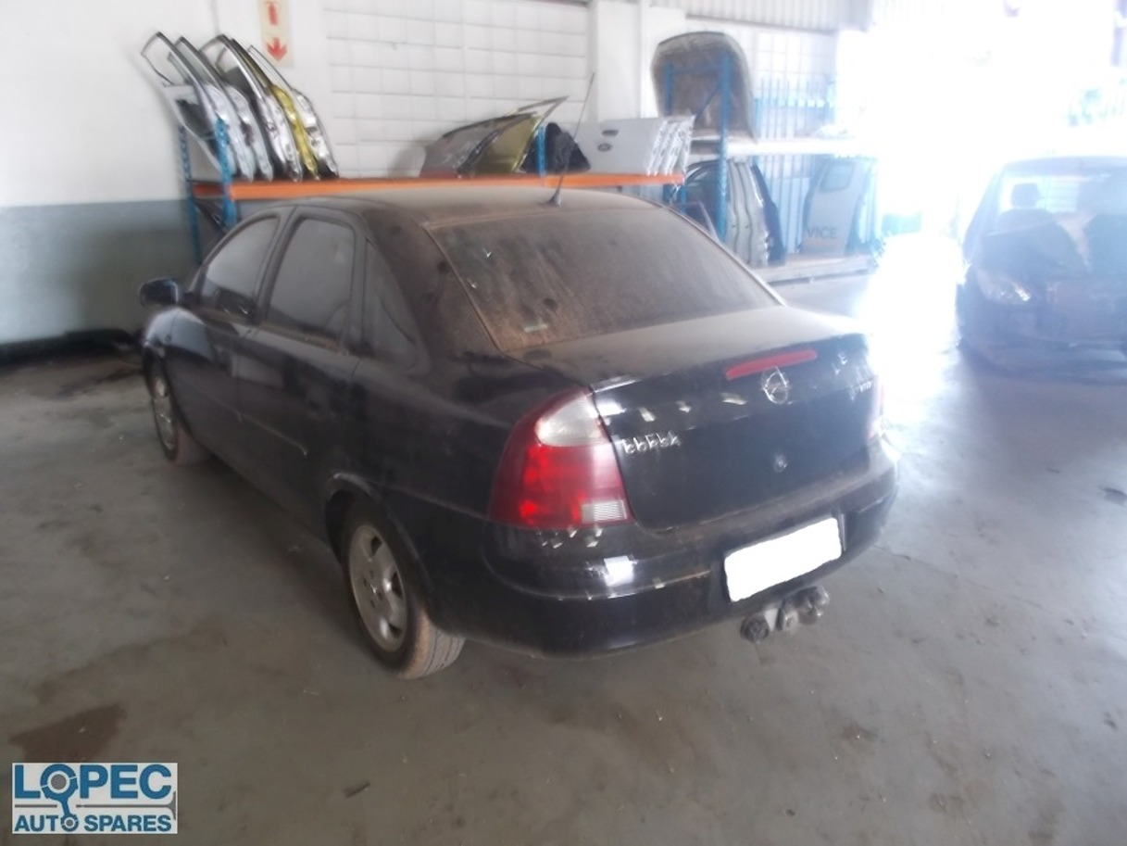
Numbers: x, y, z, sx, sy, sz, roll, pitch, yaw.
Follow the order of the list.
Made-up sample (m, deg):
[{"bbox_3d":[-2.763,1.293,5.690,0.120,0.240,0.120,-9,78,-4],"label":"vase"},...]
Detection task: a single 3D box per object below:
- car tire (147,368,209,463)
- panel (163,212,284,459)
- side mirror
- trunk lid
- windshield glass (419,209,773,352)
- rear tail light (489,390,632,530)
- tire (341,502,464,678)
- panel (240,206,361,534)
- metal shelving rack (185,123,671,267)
[{"bbox_3d":[-2.022,-0.069,4.523,0.185,0.575,0.575,-13,21,-36],"label":"car tire"},{"bbox_3d":[-1.429,-0.382,3.656,0.250,1.090,1.180,-13,21,-36],"label":"panel"},{"bbox_3d":[-1.810,-0.581,3.792,0.185,0.142,0.130,-13,21,-36],"label":"side mirror"},{"bbox_3d":[0.442,-0.059,2.414,1.140,0.400,0.500,-13,21,-36],"label":"trunk lid"},{"bbox_3d":[0.141,-0.505,2.679,1.170,0.100,0.630,-13,52,-36],"label":"windshield glass"},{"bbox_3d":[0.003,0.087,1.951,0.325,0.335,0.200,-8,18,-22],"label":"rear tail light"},{"bbox_3d":[-0.497,0.486,2.633,0.185,0.575,0.575,-13,21,-36],"label":"tire"},{"bbox_3d":[-0.860,-0.175,2.951,0.250,1.090,1.150,-13,21,-36],"label":"panel"},{"bbox_3d":[-0.966,-1.984,8.535,4.987,1.880,1.050,-13,21,-34],"label":"metal shelving rack"}]

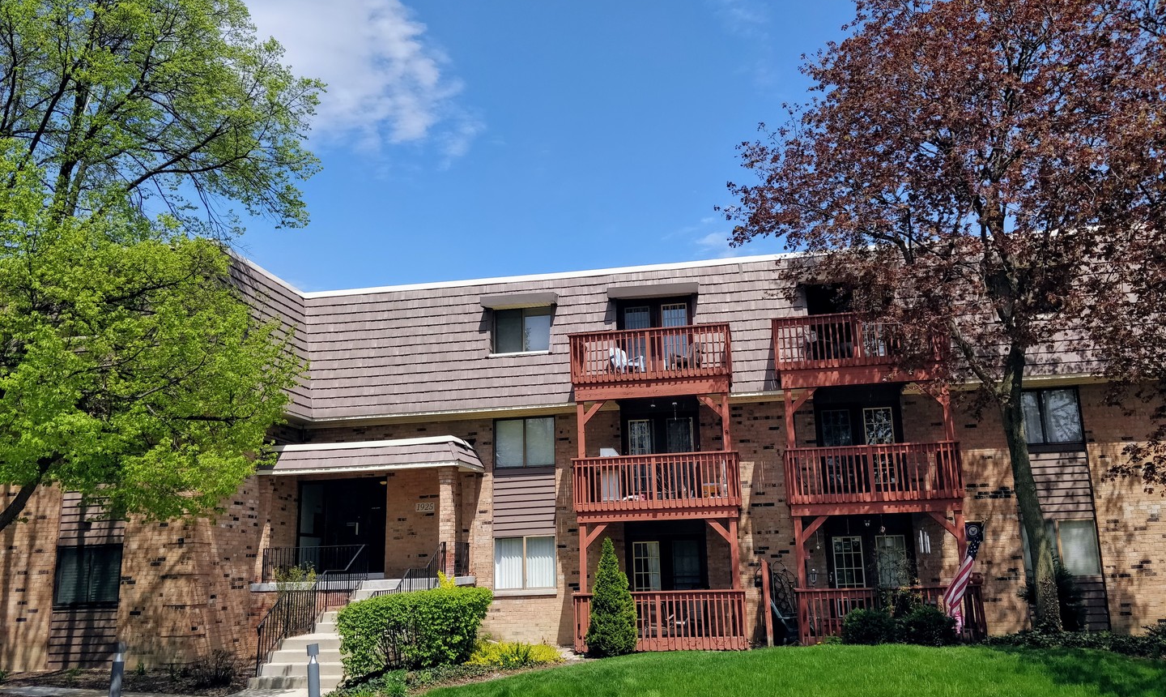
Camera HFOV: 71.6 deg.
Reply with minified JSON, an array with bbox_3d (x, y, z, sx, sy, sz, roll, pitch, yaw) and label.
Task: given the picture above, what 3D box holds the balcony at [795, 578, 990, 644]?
[{"bbox_3d":[5.958,5.201,16.086,3.446,1.060,1.500,-4,-11,9],"label":"balcony"}]

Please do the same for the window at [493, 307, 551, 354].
[{"bbox_3d":[-1.471,-0.471,19.871,1.425,1.154,0.120,-4,-14,9],"label":"window"}]

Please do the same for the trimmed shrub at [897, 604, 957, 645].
[{"bbox_3d":[6.291,5.049,14.754,1.070,0.771,1.000,-4,-14,9],"label":"trimmed shrub"}]

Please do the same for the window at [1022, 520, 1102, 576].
[{"bbox_3d":[9.737,4.074,16.516,1.437,1.111,0.150,-4,-11,9],"label":"window"}]

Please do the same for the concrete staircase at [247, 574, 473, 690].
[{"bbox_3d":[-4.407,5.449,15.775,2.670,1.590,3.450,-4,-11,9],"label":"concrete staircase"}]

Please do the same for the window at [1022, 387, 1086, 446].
[{"bbox_3d":[9.731,1.449,16.998,1.442,1.233,0.150,-4,-11,9],"label":"window"}]

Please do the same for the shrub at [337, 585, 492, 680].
[{"bbox_3d":[-2.942,5.036,14.437,2.600,1.360,1.200,3,-14,-18],"label":"shrub"}]

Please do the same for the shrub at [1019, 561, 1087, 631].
[{"bbox_3d":[9.158,4.844,15.801,1.140,1.420,1.050,-4,-11,9],"label":"shrub"}]

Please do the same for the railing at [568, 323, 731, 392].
[{"bbox_3d":[1.549,0.295,18.022,3.483,1.091,1.450,-4,-14,9],"label":"railing"}]

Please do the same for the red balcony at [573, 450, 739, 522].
[{"bbox_3d":[1.571,2.917,17.206,3.452,1.215,1.450,-4,-11,9],"label":"red balcony"}]

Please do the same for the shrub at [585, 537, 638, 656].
[{"bbox_3d":[0.526,4.832,15.740,1.050,2.240,1.050,-4,-11,9],"label":"shrub"}]

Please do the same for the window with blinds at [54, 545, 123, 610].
[{"bbox_3d":[-10.015,4.617,16.384,1.475,1.242,0.120,-4,-14,9],"label":"window with blinds"}]

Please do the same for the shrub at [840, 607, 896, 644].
[{"bbox_3d":[5.263,5.148,14.943,1.000,0.730,0.950,-4,-14,9],"label":"shrub"}]

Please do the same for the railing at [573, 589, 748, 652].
[{"bbox_3d":[1.637,5.591,16.776,3.458,1.106,1.500,-4,-14,9],"label":"railing"}]

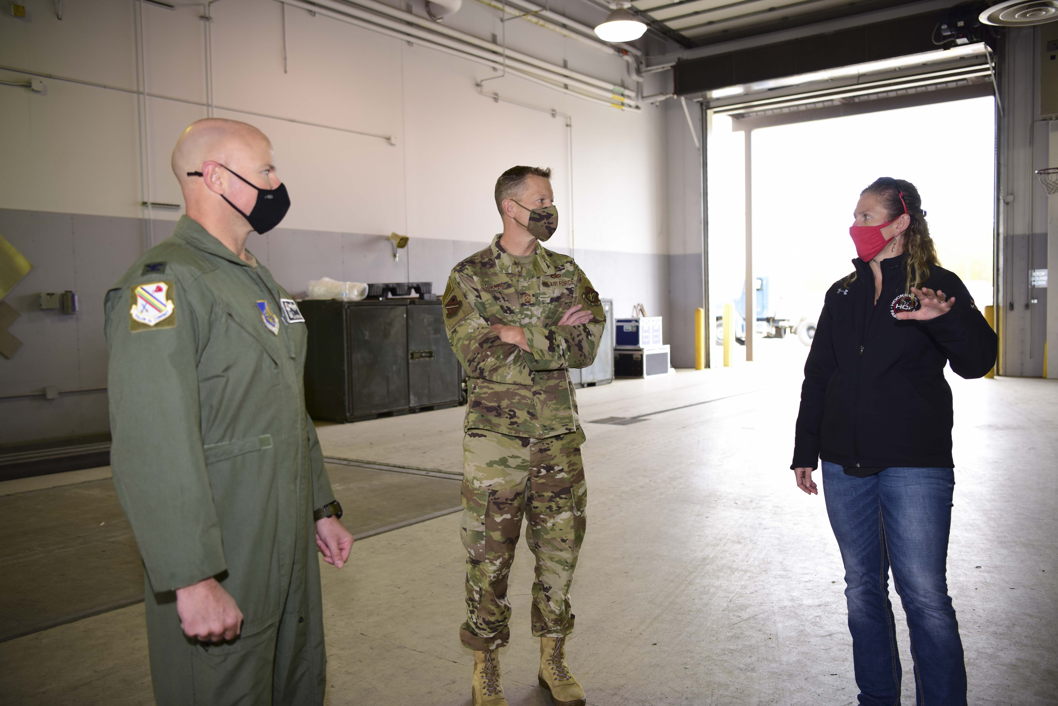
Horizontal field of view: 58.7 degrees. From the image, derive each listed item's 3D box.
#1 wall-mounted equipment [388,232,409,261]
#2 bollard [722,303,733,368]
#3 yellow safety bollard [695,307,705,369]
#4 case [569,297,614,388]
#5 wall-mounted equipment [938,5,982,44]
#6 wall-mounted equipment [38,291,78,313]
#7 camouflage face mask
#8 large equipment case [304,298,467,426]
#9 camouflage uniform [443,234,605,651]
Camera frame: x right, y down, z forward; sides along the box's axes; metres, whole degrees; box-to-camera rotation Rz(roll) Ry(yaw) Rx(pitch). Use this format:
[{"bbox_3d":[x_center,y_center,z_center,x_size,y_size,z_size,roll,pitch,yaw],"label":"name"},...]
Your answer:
[{"bbox_3d":[-1.871,-1.516,13.478,0.240,0.410,0.190,1,3,37],"label":"wall-mounted equipment"},{"bbox_3d":[4.308,-0.403,20.419,0.175,1.382,0.175,-1,3,12],"label":"bollard"},{"bbox_3d":[3.562,-0.302,19.672,0.175,1.280,0.175,-1,3,10],"label":"yellow safety bollard"},{"bbox_3d":[0.405,-0.158,15.934,1.050,1.470,2.130,1,3,37],"label":"case"},{"bbox_3d":[7.081,-5.398,15.451,0.600,0.430,0.380,1,3,37],"label":"wall-mounted equipment"},{"bbox_3d":[-4.840,-0.522,9.663,0.120,0.235,0.330,1,3,37],"label":"wall-mounted equipment"},{"bbox_3d":[0.037,-0.433,3.110,0.115,0.130,0.140,0,3,29],"label":"camouflage face mask"},{"bbox_3d":[-2.016,0.052,12.473,1.050,1.470,2.130,1,3,37],"label":"large equipment case"},{"bbox_3d":[-0.018,0.293,3.130,0.540,1.360,0.360,-1,3,-7],"label":"camouflage uniform"}]

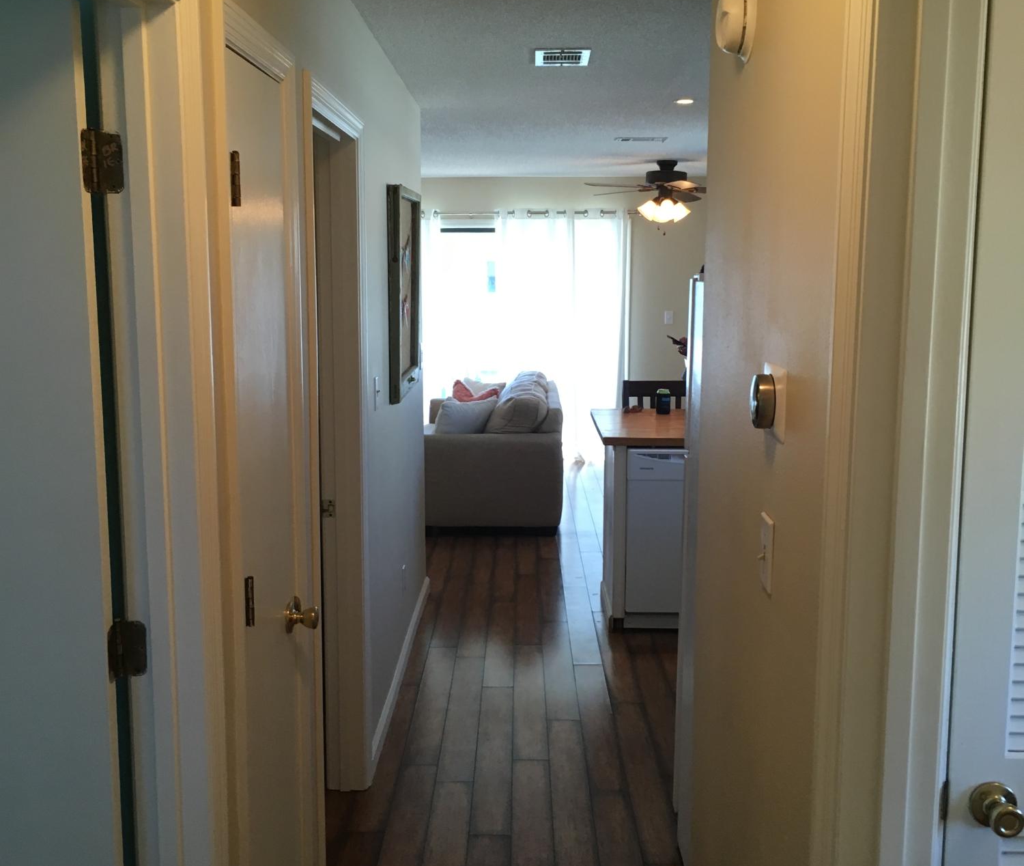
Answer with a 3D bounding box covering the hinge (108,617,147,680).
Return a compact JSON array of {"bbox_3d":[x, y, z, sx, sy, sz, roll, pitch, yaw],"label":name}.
[{"bbox_3d":[-0.576,0.324,1.710,0.055,0.090,0.030,0,9,0],"label":"hinge"}]

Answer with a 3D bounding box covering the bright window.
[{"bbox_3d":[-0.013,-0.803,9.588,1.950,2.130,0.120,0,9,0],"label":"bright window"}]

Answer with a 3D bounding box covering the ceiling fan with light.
[{"bbox_3d":[1.099,-1.714,8.127,1.310,0.460,1.310,0,9,0],"label":"ceiling fan with light"}]

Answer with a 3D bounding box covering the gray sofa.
[{"bbox_3d":[-0.156,0.074,7.991,0.950,0.860,1.920,0,9,0],"label":"gray sofa"}]

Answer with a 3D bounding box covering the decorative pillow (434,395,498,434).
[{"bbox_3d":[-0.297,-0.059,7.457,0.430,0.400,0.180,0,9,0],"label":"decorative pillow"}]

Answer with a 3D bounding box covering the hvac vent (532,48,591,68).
[{"bbox_3d":[0.191,-1.391,4.280,0.207,0.020,0.350,0,9,0],"label":"hvac vent"}]

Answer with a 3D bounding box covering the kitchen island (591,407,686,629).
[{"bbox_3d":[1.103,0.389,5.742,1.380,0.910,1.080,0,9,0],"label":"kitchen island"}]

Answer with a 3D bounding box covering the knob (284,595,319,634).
[{"bbox_3d":[-0.453,0.403,2.511,0.068,0.072,0.068,0,9,0],"label":"knob"}]

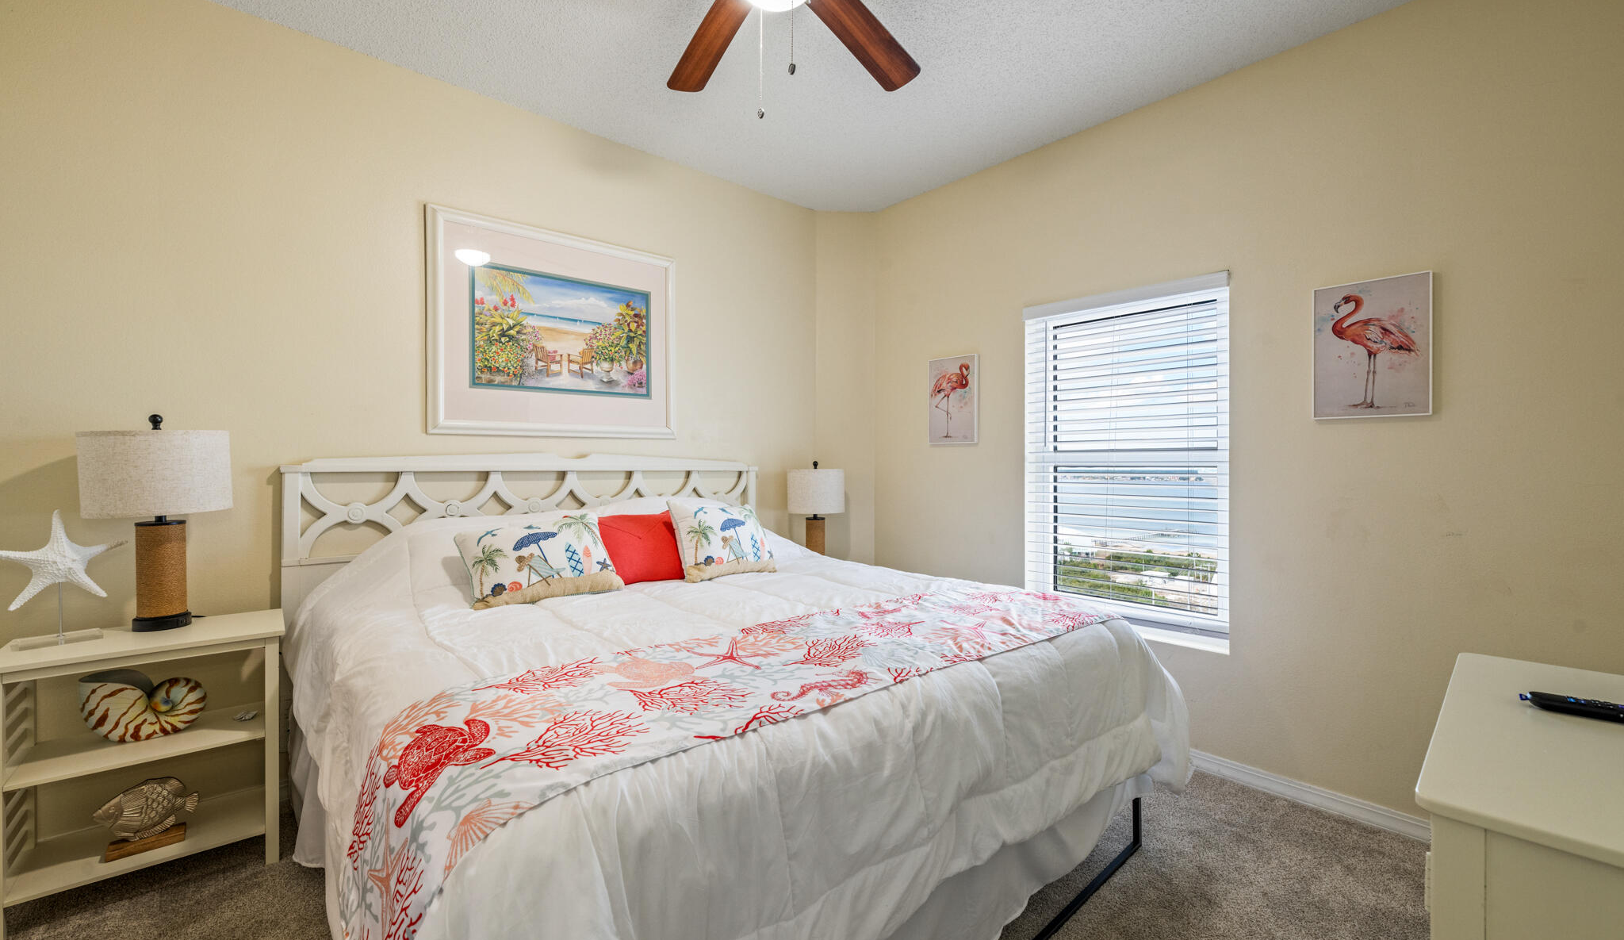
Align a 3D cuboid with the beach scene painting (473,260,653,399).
[{"bbox_3d":[-1.087,-0.598,2.825,0.795,0.518,0.030,0,0,-40],"label":"beach scene painting"}]

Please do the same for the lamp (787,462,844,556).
[{"bbox_3d":[0.025,0.268,3.540,0.317,0.633,0.317,0,0,0],"label":"lamp"}]

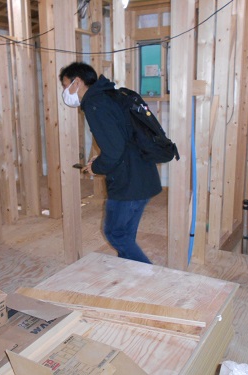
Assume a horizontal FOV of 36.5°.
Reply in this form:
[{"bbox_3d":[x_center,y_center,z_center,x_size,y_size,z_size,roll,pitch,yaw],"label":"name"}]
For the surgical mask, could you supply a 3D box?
[{"bbox_3d":[-0.308,-0.561,2.265,0.100,0.135,0.135,-17,6,15],"label":"surgical mask"}]

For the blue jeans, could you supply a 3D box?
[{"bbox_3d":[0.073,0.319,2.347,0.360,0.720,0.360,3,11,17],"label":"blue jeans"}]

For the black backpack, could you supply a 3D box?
[{"bbox_3d":[0.120,-0.359,2.192,0.210,0.480,0.300,-29,1,20],"label":"black backpack"}]

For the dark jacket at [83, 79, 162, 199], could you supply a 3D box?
[{"bbox_3d":[-0.015,-0.294,2.254,0.420,0.710,0.490,-5,9,18],"label":"dark jacket"}]

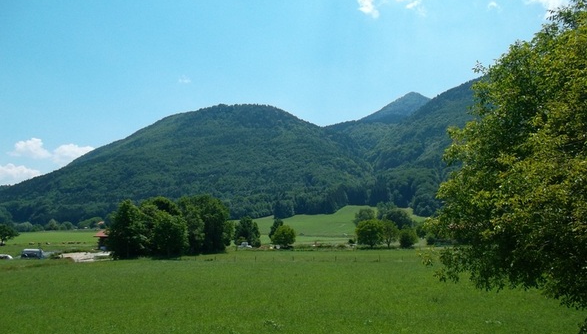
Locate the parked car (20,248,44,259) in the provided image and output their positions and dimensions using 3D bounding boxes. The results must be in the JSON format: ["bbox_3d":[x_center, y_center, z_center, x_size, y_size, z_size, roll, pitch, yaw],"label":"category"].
[{"bbox_3d":[-58.831,19.433,107.170,4.500,1.950,1.800,1,-7,-9],"label":"parked car"}]

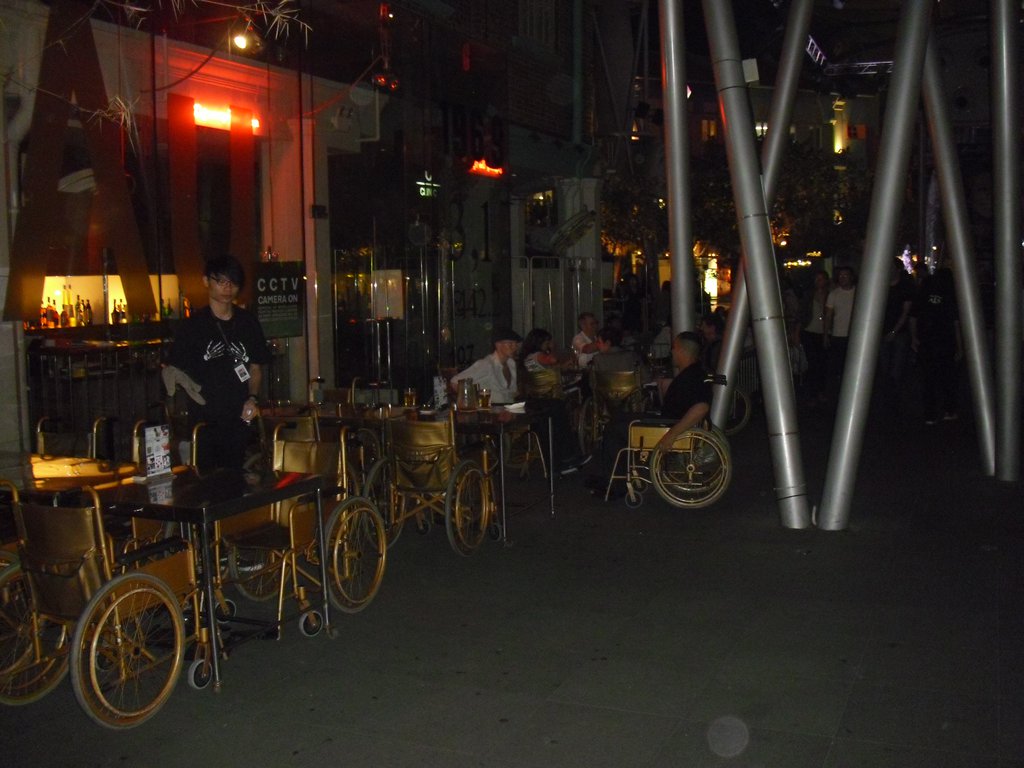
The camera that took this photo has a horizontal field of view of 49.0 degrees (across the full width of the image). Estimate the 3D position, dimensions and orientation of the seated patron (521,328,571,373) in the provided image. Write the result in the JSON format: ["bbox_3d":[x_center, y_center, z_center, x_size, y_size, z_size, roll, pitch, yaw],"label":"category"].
[{"bbox_3d":[0.359,0.097,9.702,0.803,1.153,0.529,-5,7,-37],"label":"seated patron"}]

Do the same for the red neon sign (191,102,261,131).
[{"bbox_3d":[-2.060,-1.923,8.112,0.095,0.170,0.709,3,7,25],"label":"red neon sign"}]

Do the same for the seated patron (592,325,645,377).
[{"bbox_3d":[0.954,0.026,10.188,0.520,1.134,0.775,0,6,5],"label":"seated patron"}]

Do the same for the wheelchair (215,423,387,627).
[{"bbox_3d":[-1.109,0.692,5.526,0.624,0.917,0.917,3,7,23],"label":"wheelchair"}]

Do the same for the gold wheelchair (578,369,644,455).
[{"bbox_3d":[0.936,0.228,10.115,0.614,0.879,0.907,1,6,7],"label":"gold wheelchair"}]

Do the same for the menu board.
[{"bbox_3d":[-1.653,0.313,5.258,0.066,0.232,0.132,4,7,37],"label":"menu board"}]

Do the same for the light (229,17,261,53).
[{"bbox_3d":[-1.783,-2.333,7.547,0.161,0.208,0.198,5,8,43],"label":"light"}]

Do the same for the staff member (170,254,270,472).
[{"bbox_3d":[-1.616,0.169,6.402,0.567,1.777,0.397,-1,6,-9],"label":"staff member"}]

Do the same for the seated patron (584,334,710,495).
[{"bbox_3d":[1.012,0.239,8.244,0.898,1.228,0.586,1,6,7],"label":"seated patron"}]

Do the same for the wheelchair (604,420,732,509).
[{"bbox_3d":[1.163,0.410,8.233,0.917,0.907,0.624,1,6,7],"label":"wheelchair"}]

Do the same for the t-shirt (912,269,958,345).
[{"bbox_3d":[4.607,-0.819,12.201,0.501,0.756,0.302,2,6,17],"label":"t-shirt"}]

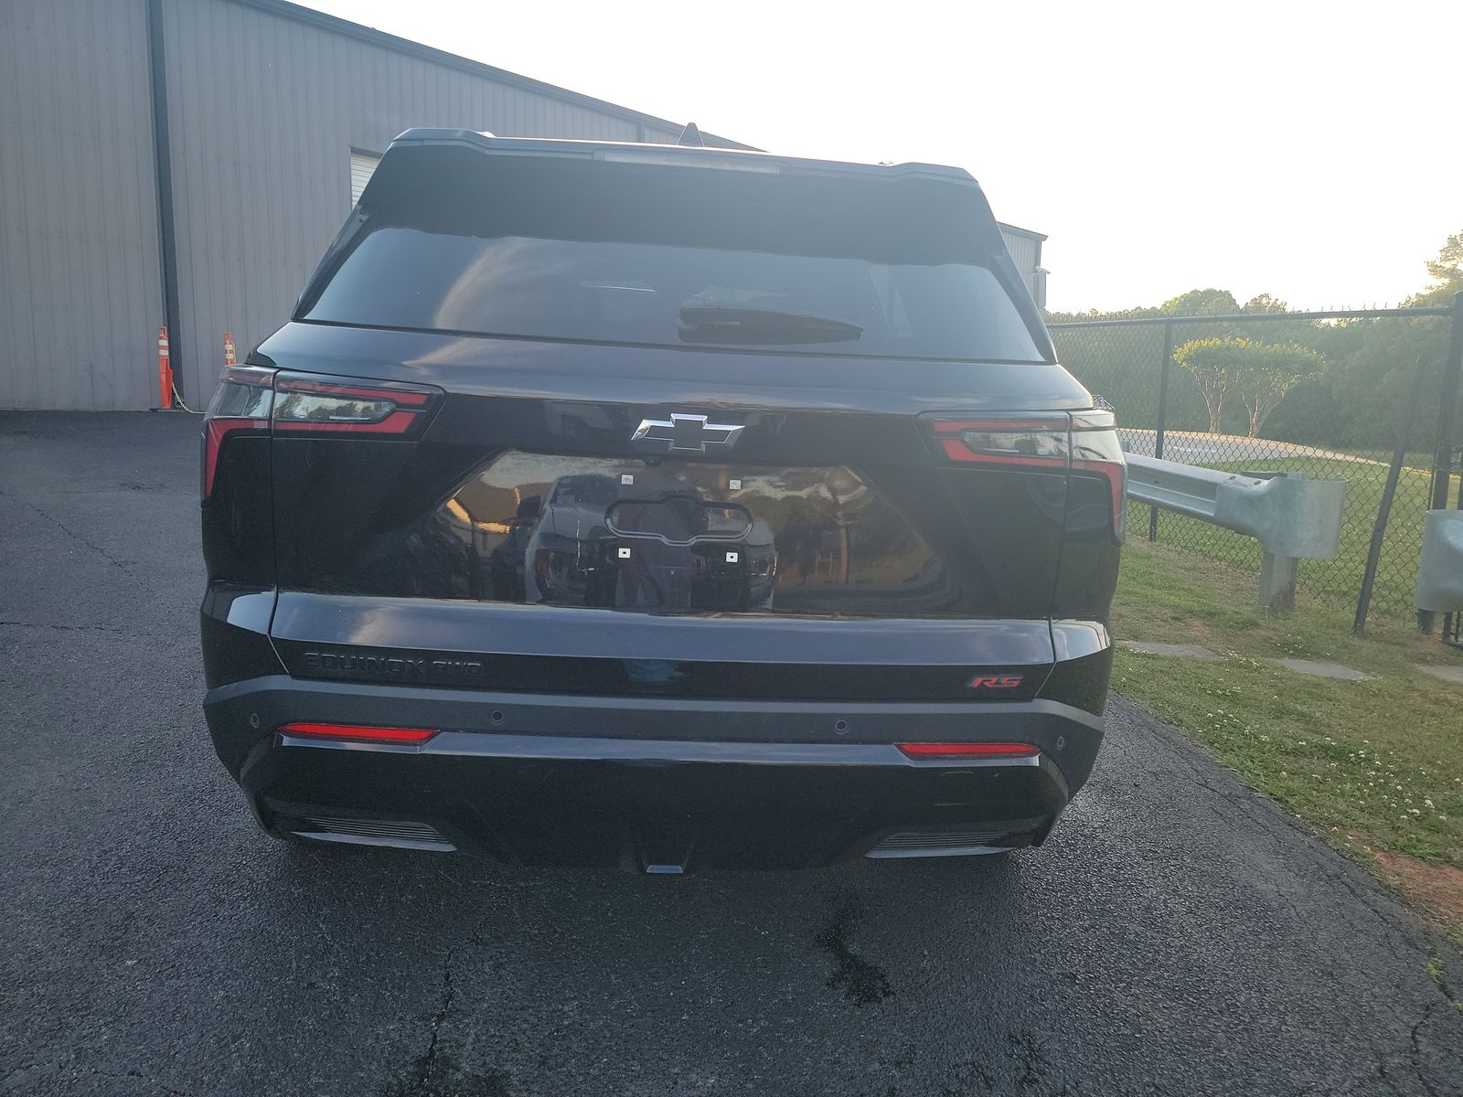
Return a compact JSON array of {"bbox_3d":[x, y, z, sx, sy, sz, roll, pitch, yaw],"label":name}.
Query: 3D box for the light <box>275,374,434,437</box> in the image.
[{"bbox_3d":[-0.606,-0.224,1.630,0.255,0.110,0.080,3,8,2],"label":"light"}]

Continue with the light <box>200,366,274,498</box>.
[{"bbox_3d":[-0.829,-0.193,1.705,0.190,0.240,0.180,4,8,5],"label":"light"}]

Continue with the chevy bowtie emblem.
[{"bbox_3d":[-0.068,-0.183,1.612,0.181,0.062,0.018,2,8,-4],"label":"chevy bowtie emblem"}]

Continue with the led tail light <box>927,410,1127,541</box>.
[{"bbox_3d":[0.532,-0.127,1.792,0.440,0.245,0.180,1,8,-13],"label":"led tail light"}]

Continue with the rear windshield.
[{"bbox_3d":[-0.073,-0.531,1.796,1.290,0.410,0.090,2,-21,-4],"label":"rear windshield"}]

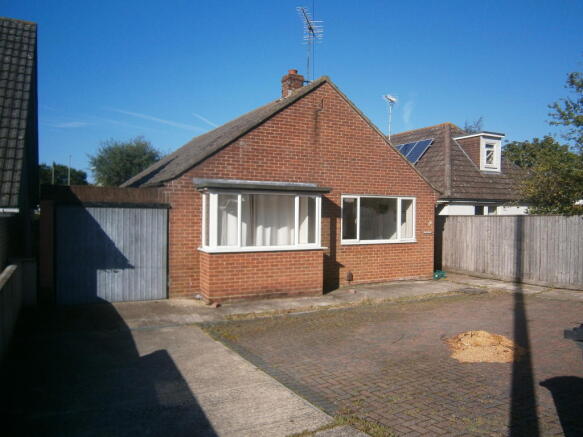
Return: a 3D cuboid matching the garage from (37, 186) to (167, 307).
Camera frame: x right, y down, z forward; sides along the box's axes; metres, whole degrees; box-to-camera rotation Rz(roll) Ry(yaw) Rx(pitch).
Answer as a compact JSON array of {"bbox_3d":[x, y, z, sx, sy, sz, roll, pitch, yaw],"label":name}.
[{"bbox_3d":[-4.802,0.439,11.014,2.303,2.333,5.333,0,2,-26],"label":"garage"}]

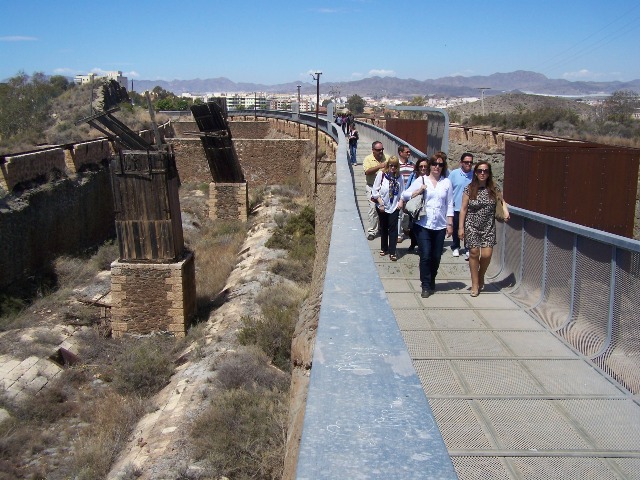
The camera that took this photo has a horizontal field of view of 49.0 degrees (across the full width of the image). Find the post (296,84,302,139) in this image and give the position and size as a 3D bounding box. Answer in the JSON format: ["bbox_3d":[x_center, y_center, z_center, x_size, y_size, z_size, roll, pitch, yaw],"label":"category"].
[{"bbox_3d":[-1.896,-11.677,64.967,0.420,5.200,0.420,0,11,0],"label":"post"}]

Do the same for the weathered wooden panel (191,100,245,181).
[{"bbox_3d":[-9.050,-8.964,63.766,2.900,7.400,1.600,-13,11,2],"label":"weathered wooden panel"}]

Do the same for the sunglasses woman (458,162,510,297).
[{"bbox_3d":[2.024,-0.125,8.542,0.580,1.640,0.420,1,11,7],"label":"sunglasses woman"}]

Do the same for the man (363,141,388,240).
[{"bbox_3d":[0.969,-0.849,12.215,0.560,1.740,0.420,-2,11,-8],"label":"man"}]

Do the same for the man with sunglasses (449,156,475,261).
[{"bbox_3d":[2.341,-0.534,11.294,0.540,1.720,0.420,0,11,0],"label":"man with sunglasses"}]

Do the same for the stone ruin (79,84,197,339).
[{"bbox_3d":[-9.100,-1.342,36.013,4.700,12.100,3.300,0,11,0],"label":"stone ruin"}]

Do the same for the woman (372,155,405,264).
[{"bbox_3d":[1.070,-0.497,10.982,0.530,1.620,0.420,-1,11,-6],"label":"woman"}]

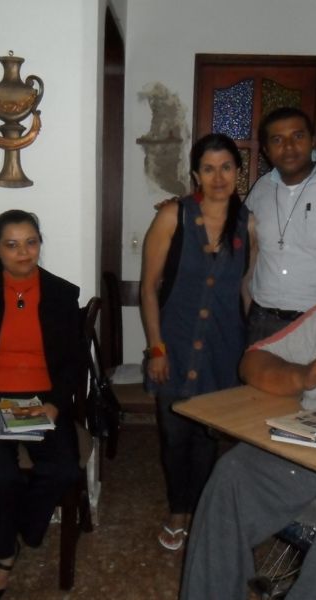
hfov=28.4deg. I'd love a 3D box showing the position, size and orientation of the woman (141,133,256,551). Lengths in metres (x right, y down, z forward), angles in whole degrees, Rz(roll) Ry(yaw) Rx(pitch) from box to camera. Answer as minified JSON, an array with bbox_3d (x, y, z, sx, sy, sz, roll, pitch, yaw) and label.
[{"bbox_3d":[0.155,0.176,2.468,0.440,1.620,0.300,1,9,-2],"label":"woman"}]

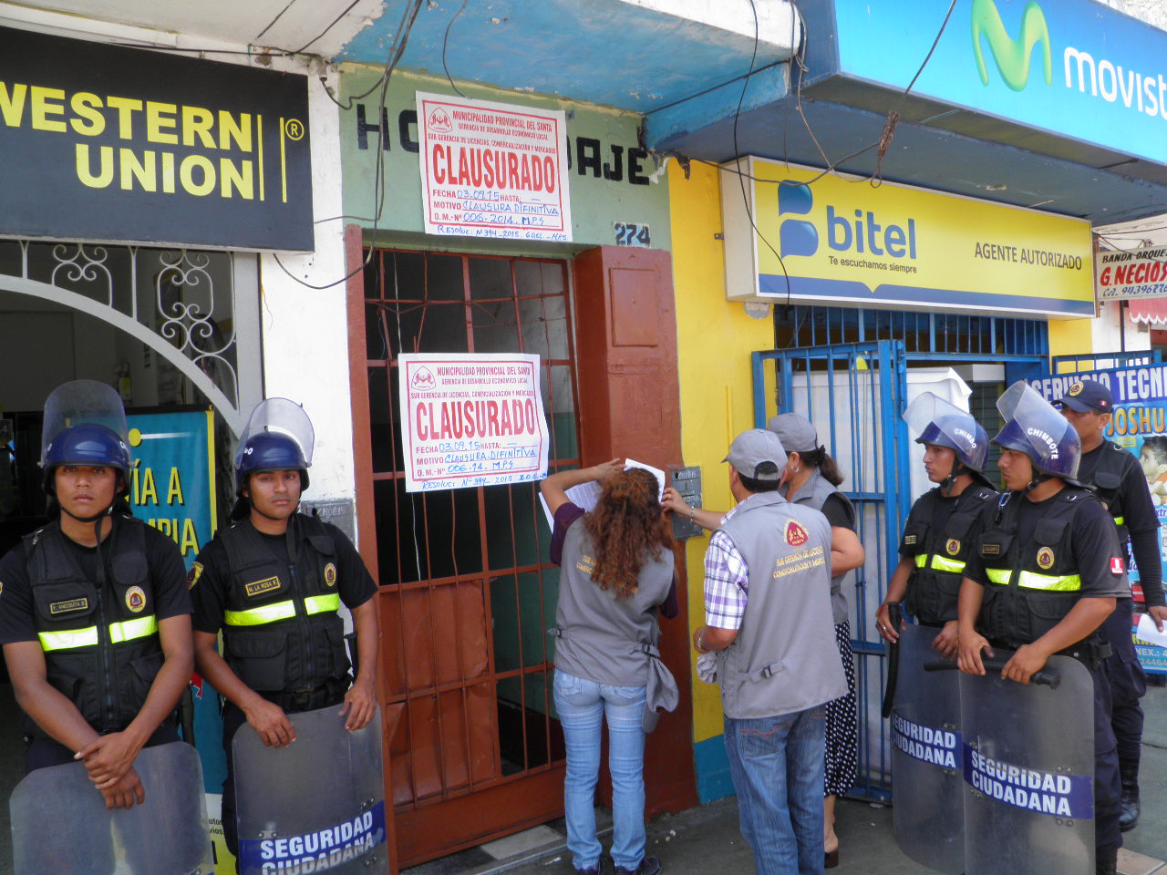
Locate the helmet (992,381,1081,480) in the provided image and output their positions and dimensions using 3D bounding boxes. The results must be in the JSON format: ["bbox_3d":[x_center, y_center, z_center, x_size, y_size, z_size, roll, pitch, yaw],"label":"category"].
[{"bbox_3d":[1.417,-0.021,2.950,0.290,0.310,0.230,-2,1,5],"label":"helmet"}]

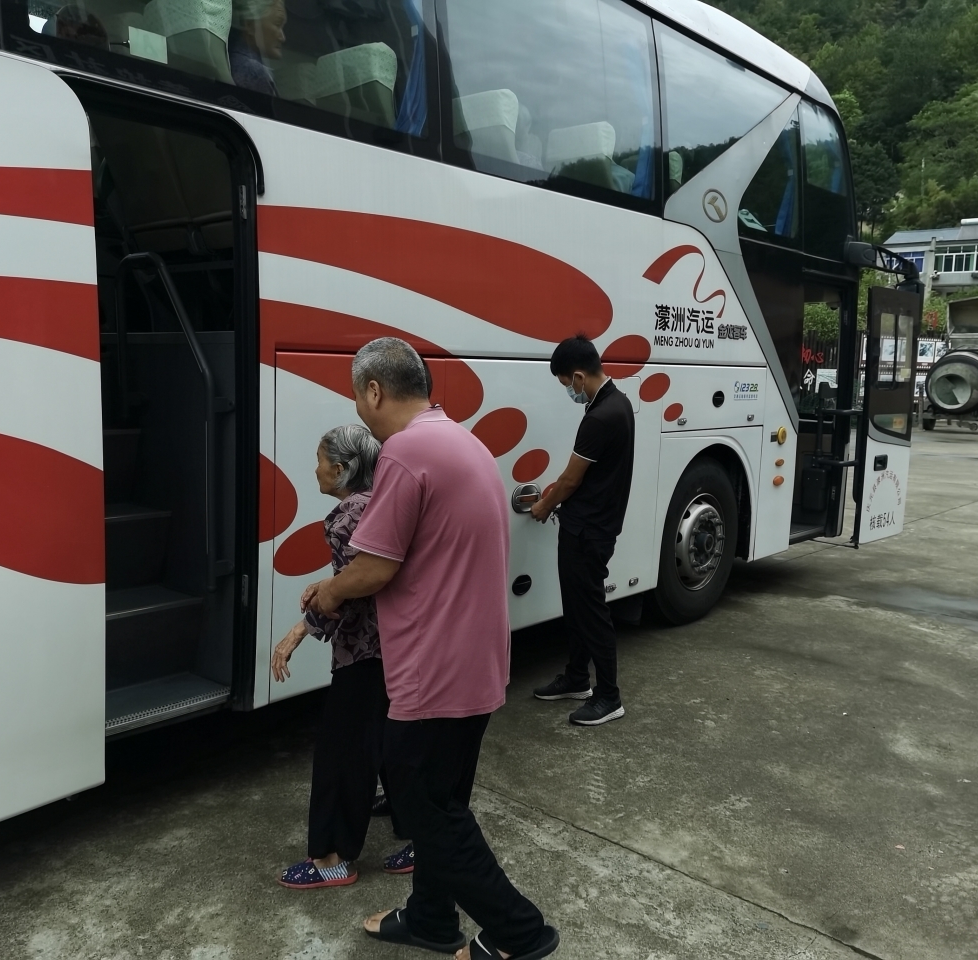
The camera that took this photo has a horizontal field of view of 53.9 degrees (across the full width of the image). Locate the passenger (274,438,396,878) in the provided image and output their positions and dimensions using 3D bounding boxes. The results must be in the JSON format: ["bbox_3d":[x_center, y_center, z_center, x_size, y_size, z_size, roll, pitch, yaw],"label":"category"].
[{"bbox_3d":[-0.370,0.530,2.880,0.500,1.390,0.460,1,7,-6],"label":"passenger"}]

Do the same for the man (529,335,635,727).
[{"bbox_3d":[0.430,0.215,4.390,0.500,1.710,0.500,0,7,-10],"label":"man"}]

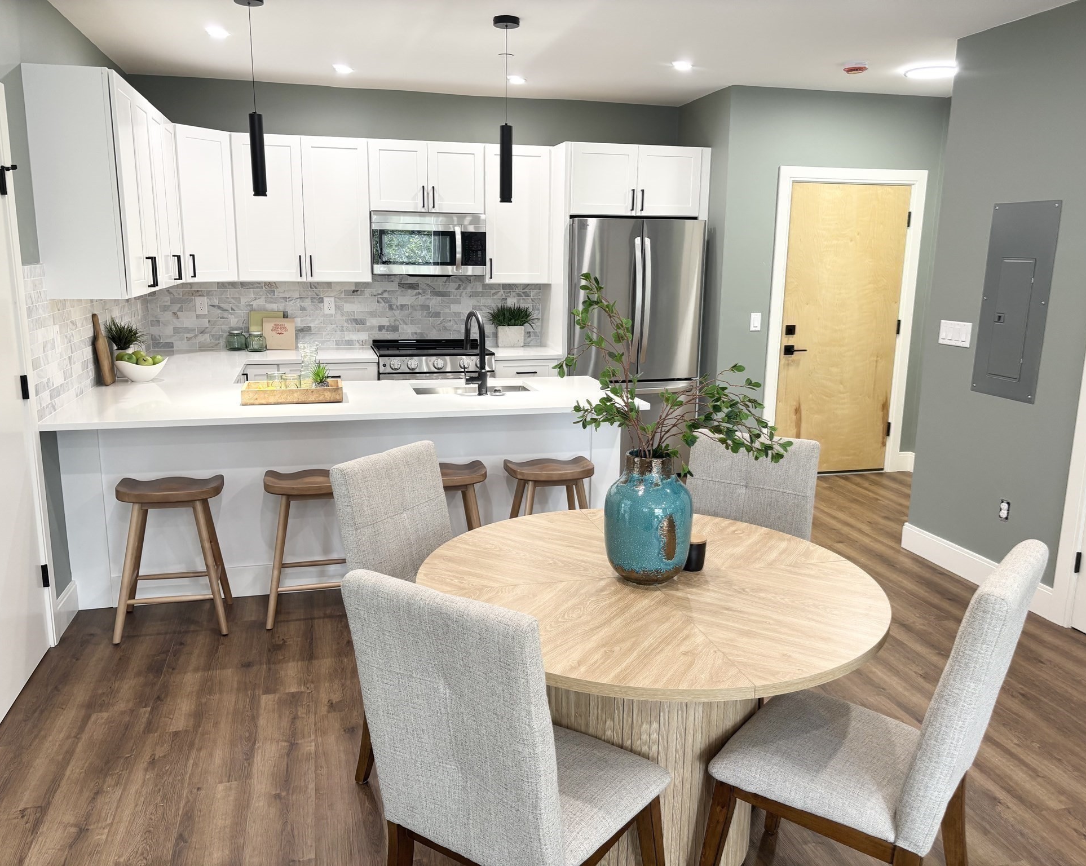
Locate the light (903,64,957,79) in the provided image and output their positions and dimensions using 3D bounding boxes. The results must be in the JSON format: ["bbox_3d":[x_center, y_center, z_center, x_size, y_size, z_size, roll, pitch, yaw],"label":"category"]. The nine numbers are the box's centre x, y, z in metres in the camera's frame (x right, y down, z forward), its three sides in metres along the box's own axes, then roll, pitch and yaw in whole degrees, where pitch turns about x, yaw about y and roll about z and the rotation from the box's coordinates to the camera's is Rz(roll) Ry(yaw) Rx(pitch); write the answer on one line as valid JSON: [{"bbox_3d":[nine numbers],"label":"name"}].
[{"bbox_3d":[2.280,-2.098,5.055,0.335,0.030,0.335,-2,12,-15],"label":"light"}]

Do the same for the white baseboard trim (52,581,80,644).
[{"bbox_3d":[-2.032,0.764,3.702,0.022,0.142,0.350,-2,12,-15],"label":"white baseboard trim"}]

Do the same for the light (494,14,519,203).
[{"bbox_3d":[-0.177,-1.531,4.155,0.122,0.826,0.122,1,12,0],"label":"light"}]

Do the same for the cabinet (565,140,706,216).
[{"bbox_3d":[0.544,-1.741,6.069,0.915,0.451,0.630,-2,12,-15],"label":"cabinet"}]

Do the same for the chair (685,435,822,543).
[{"bbox_3d":[0.581,0.554,2.811,0.485,1.000,0.600,7,13,27],"label":"chair"}]

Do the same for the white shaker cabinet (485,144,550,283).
[{"bbox_3d":[-0.216,-1.528,6.110,0.460,0.916,0.325,-2,12,-15],"label":"white shaker cabinet"}]

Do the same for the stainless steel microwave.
[{"bbox_3d":[-0.800,-1.291,5.954,0.765,0.412,0.420,-2,12,-15],"label":"stainless steel microwave"}]

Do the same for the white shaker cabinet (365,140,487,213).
[{"bbox_3d":[-0.801,-1.720,5.887,0.765,0.456,0.330,-2,12,-15],"label":"white shaker cabinet"}]

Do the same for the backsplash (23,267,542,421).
[{"bbox_3d":[-1.016,-0.650,4.919,2.700,0.610,2.530,-2,12,-15],"label":"backsplash"}]

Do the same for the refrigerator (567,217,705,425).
[{"bbox_3d":[0.549,-0.579,6.210,0.910,1.785,0.810,-2,12,-15],"label":"refrigerator"}]

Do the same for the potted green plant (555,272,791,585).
[{"bbox_3d":[0.332,0.003,2.220,0.600,0.785,0.440,1,12,0],"label":"potted green plant"}]

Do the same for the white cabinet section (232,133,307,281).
[{"bbox_3d":[-1.779,-1.455,5.671,0.423,0.909,0.330,-2,12,-14],"label":"white cabinet section"}]

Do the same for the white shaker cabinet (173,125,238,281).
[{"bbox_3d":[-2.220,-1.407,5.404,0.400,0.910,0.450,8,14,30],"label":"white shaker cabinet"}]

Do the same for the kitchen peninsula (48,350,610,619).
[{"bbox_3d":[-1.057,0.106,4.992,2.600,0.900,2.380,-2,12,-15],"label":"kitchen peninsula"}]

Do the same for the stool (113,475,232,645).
[{"bbox_3d":[-1.592,0.512,3.723,0.455,0.640,0.365,-2,12,-15],"label":"stool"}]

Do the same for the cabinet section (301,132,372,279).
[{"bbox_3d":[-1.374,-1.471,5.776,0.415,0.909,0.330,-2,12,-14],"label":"cabinet section"}]

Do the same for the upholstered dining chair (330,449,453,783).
[{"bbox_3d":[-0.256,0.587,2.596,0.600,1.000,0.485,9,14,32],"label":"upholstered dining chair"}]

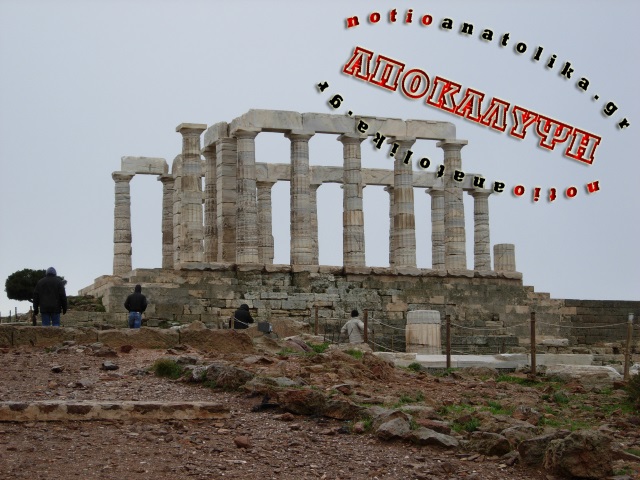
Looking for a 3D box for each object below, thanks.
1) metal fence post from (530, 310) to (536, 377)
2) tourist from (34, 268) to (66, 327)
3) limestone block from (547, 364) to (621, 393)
[{"bbox_3d":[3.451,1.686,26.600,0.065,1.010,0.065,-1,-8,0],"label":"metal fence post"},{"bbox_3d":[-5.444,1.436,33.076,0.660,1.780,0.420,0,-8,-3],"label":"tourist"},{"bbox_3d":[3.964,2.080,24.800,1.120,0.370,0.600,-2,-8,8],"label":"limestone block"}]

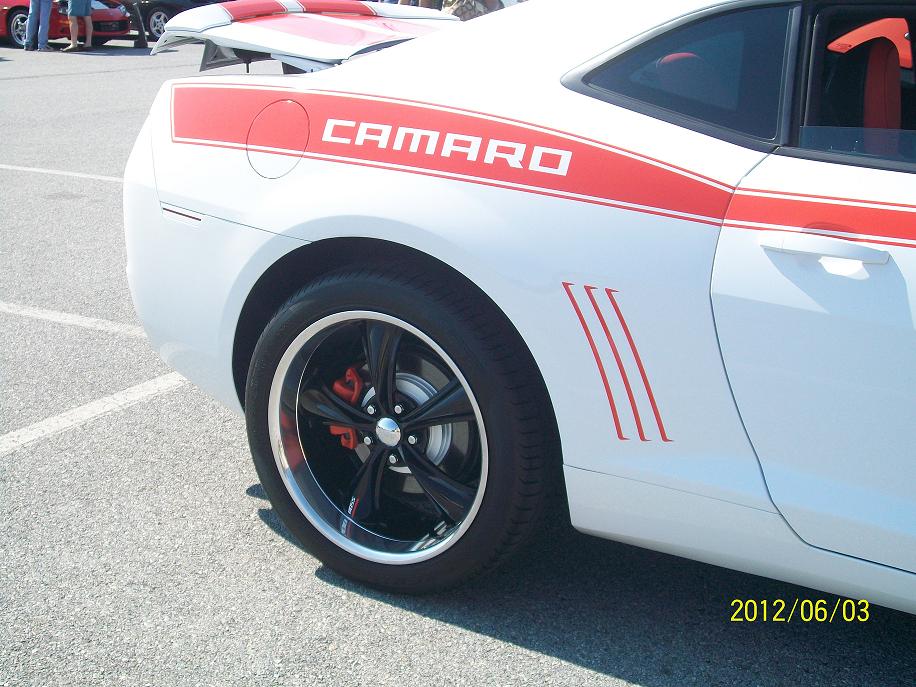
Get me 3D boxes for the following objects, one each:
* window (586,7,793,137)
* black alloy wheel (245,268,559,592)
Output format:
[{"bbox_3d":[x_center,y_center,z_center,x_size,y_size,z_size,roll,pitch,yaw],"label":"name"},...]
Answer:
[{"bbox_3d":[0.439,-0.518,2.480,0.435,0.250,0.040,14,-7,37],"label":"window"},{"bbox_3d":[-0.109,0.174,2.853,0.712,0.706,0.280,11,17,28],"label":"black alloy wheel"}]

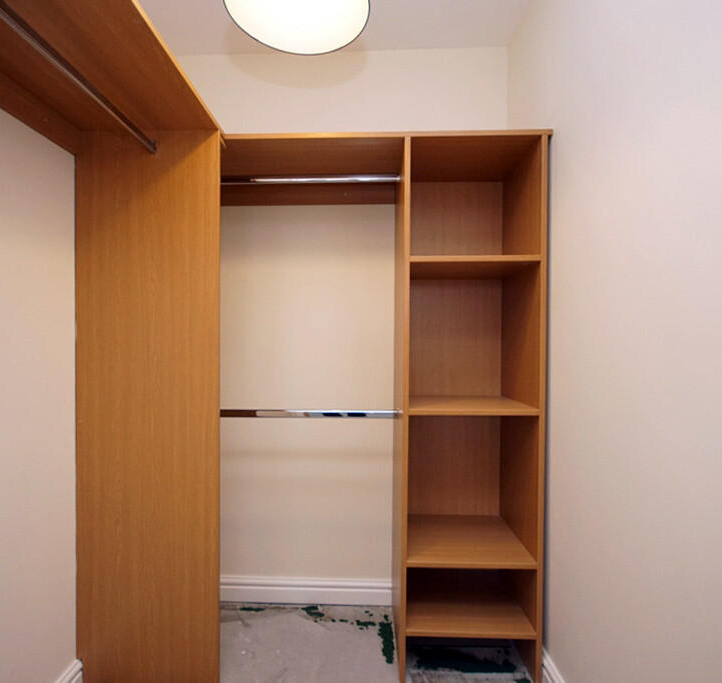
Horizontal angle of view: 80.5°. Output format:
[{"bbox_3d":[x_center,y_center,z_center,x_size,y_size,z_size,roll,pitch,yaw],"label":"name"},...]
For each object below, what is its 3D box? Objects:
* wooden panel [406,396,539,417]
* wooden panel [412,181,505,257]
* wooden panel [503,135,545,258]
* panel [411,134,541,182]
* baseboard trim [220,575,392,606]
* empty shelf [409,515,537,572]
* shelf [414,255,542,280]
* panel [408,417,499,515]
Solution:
[{"bbox_3d":[0.387,0.241,1.651,0.436,0.017,0.422,0,0,2],"label":"wooden panel"},{"bbox_3d":[0.399,-0.491,1.868,0.436,0.403,0.017,0,0,2],"label":"wooden panel"},{"bbox_3d":[0.620,-0.489,1.641,0.020,0.403,0.422,0,0,2],"label":"wooden panel"},{"bbox_3d":[0.393,-0.701,1.647,0.436,0.019,0.422,0,0,2],"label":"panel"},{"bbox_3d":[-0.253,1.128,1.938,0.781,0.122,0.020,0,0,2],"label":"baseboard trim"},{"bbox_3d":[0.383,0.759,1.653,0.436,0.017,0.422,0,0,2],"label":"empty shelf"},{"bbox_3d":[0.390,-0.279,1.649,0.436,0.020,0.422,0,0,2],"label":"shelf"},{"bbox_3d":[0.392,0.499,1.872,0.436,0.501,0.017,0,0,2],"label":"panel"}]

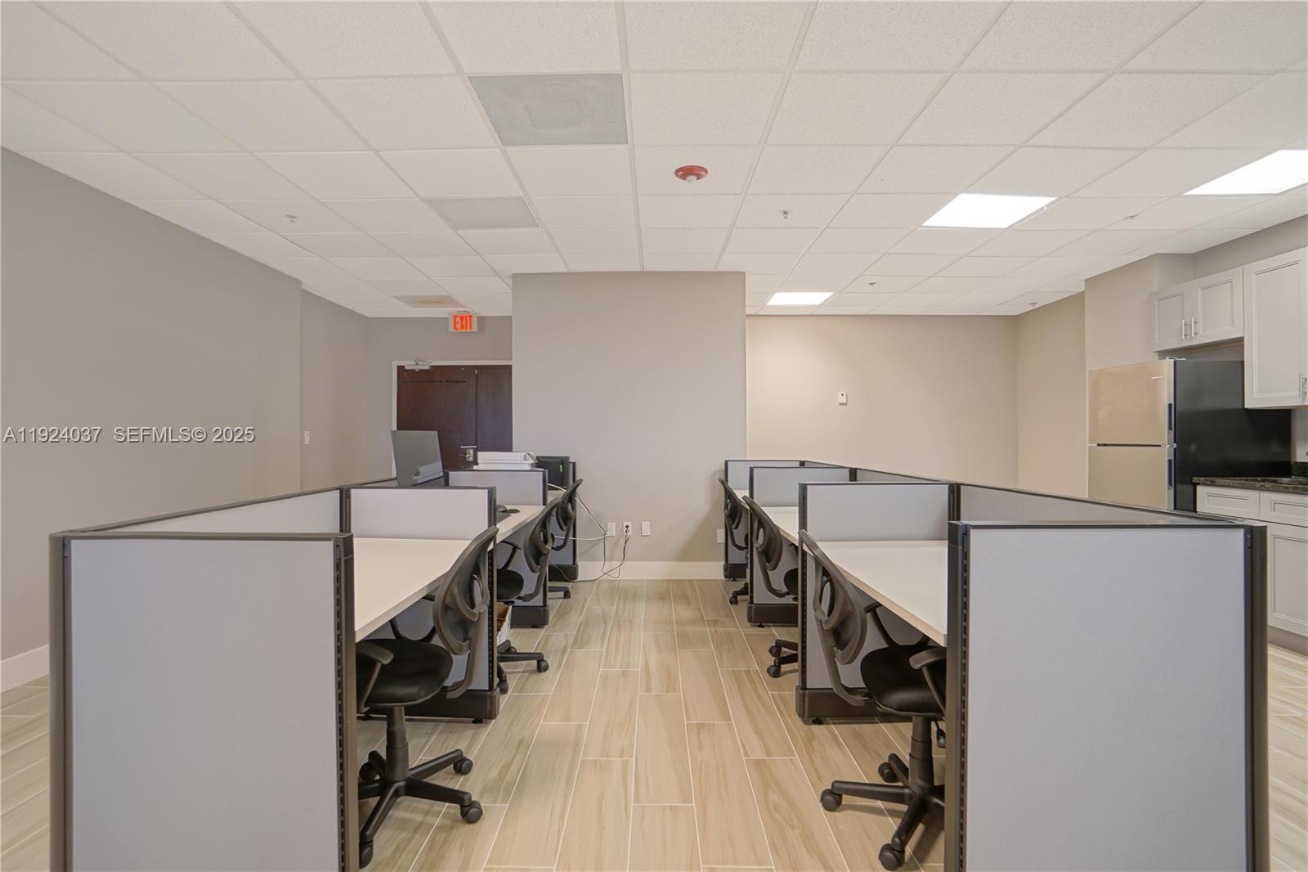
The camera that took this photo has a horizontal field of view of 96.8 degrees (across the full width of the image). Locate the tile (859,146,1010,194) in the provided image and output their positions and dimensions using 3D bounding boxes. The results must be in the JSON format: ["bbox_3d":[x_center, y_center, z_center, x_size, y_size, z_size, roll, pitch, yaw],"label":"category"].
[{"bbox_3d":[1.468,-1.408,3.088,0.620,0.020,0.580,0,0,0],"label":"tile"}]

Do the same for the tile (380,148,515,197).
[{"bbox_3d":[-1.037,-1.387,3.071,0.605,0.020,0.550,0,0,0],"label":"tile"}]

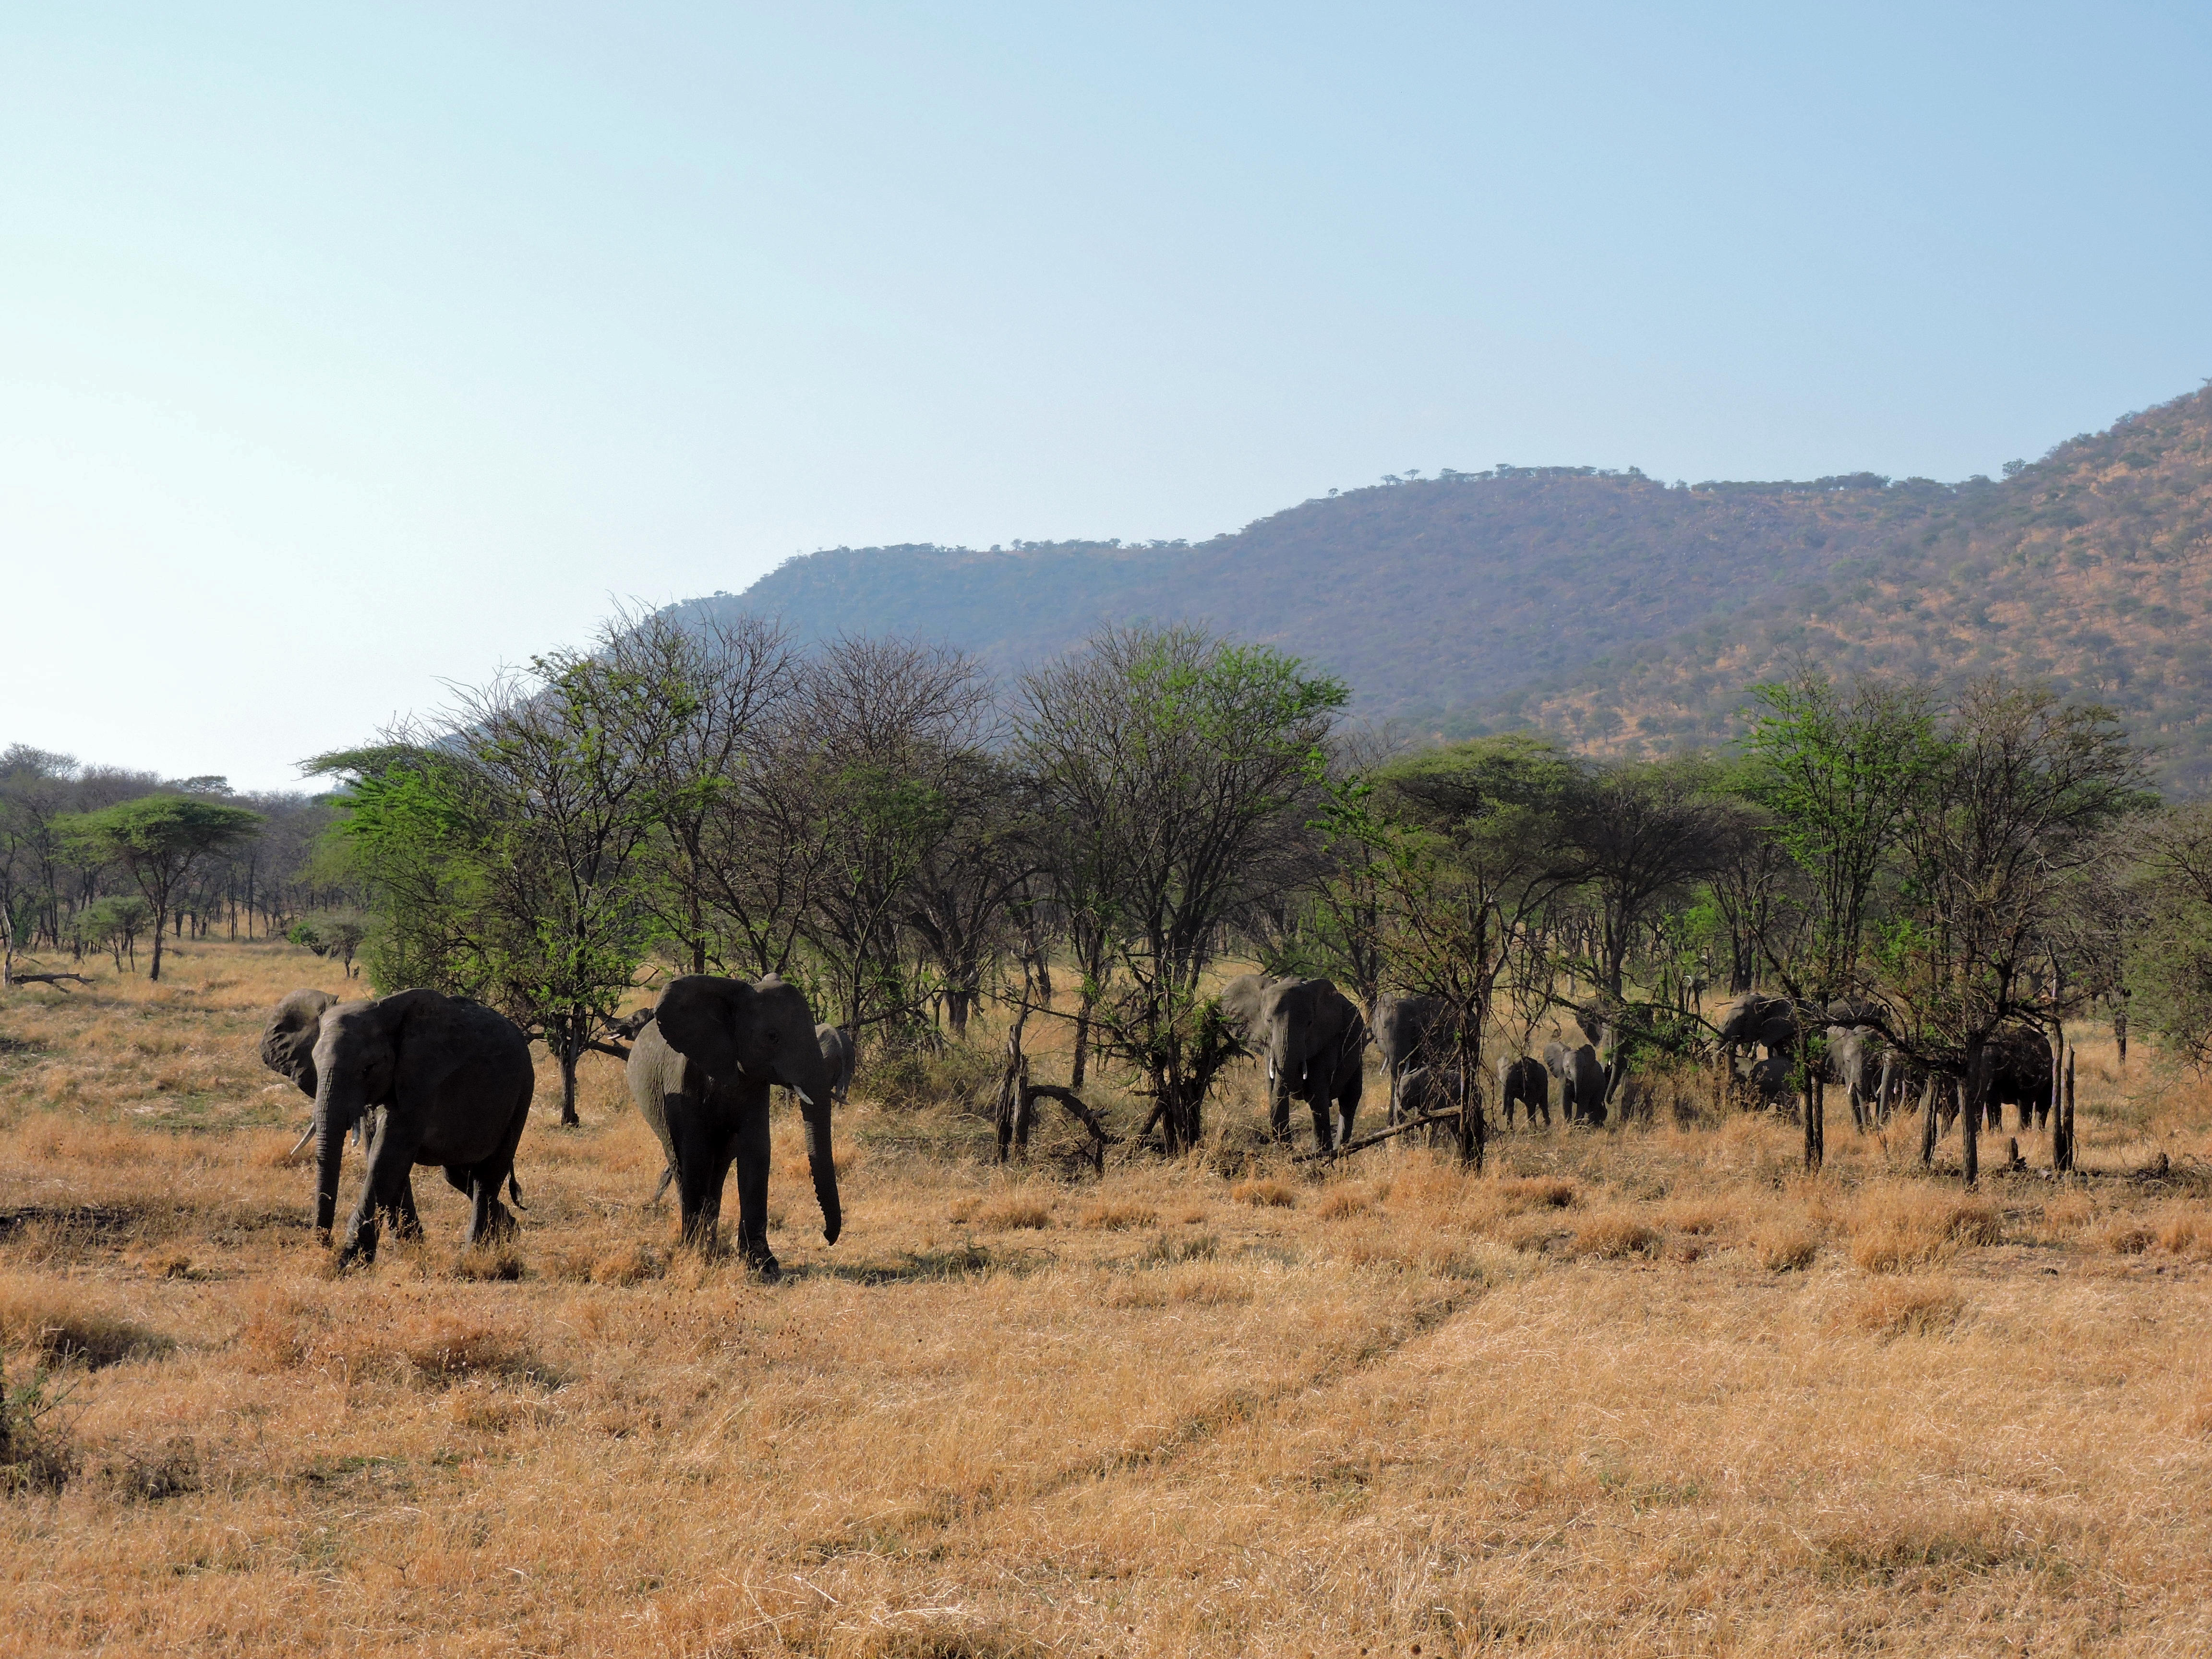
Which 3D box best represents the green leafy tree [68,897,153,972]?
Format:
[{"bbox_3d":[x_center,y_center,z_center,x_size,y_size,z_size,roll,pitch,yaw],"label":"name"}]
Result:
[{"bbox_3d":[-34.240,3.599,187.000,2.856,2.618,2.713,0,-1,0],"label":"green leafy tree"}]

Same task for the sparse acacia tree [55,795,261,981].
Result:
[{"bbox_3d":[-31.412,1.976,180.000,6.872,6.185,6.529,0,-1,0],"label":"sparse acacia tree"}]

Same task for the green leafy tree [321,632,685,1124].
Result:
[{"bbox_3d":[-9.660,0.803,87.000,5.840,7.944,5.256,0,-1,0],"label":"green leafy tree"}]

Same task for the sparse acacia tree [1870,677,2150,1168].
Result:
[{"bbox_3d":[10.743,1.231,64.500,3.242,5.972,3.080,0,-1,0],"label":"sparse acacia tree"}]

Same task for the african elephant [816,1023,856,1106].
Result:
[{"bbox_3d":[-4.927,4.039,93.000,0.850,1.500,1.900,1,-1,-25],"label":"african elephant"}]

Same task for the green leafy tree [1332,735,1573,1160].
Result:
[{"bbox_3d":[4.497,1.570,70.500,3.140,5.585,3.140,0,-1,0],"label":"green leafy tree"}]

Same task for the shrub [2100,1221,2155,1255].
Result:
[{"bbox_3d":[9.247,3.697,49.135,0.499,0.312,0.449,0,-1,0],"label":"shrub"}]

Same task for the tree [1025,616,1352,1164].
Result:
[{"bbox_3d":[1.038,0.823,75.000,4.534,7.302,4.307,0,-1,0],"label":"tree"}]

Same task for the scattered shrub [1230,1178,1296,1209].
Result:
[{"bbox_3d":[1.670,3.863,57.682,0.713,0.329,0.606,0,-1,0],"label":"scattered shrub"}]

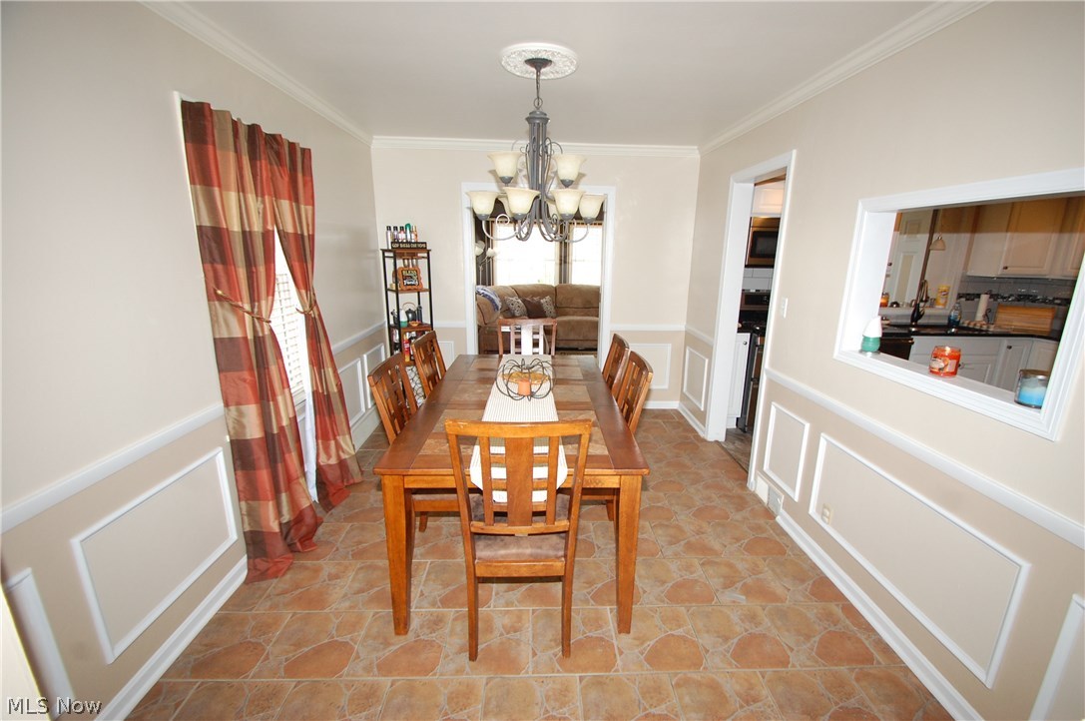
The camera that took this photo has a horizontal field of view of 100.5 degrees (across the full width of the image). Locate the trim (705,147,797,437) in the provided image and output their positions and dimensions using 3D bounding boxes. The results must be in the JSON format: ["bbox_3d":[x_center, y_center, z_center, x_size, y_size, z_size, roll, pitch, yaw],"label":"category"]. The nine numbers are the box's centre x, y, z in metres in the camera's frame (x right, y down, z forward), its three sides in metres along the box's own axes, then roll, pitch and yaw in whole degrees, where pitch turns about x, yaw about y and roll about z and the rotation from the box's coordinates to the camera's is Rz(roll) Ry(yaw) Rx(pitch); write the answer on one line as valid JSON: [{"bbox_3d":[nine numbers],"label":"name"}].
[{"bbox_3d":[1.451,-0.237,3.131,0.160,2.080,0.840,0,14,-1],"label":"trim"}]

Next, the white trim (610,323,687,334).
[{"bbox_3d":[1.010,-0.307,4.310,0.713,0.058,0.025,0,14,-1],"label":"white trim"}]

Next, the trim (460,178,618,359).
[{"bbox_3d":[-0.034,-0.546,4.306,1.360,2.090,0.150,0,14,-1],"label":"trim"}]

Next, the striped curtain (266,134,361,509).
[{"bbox_3d":[-1.325,-0.179,2.715,0.220,2.120,0.570,0,14,-1],"label":"striped curtain"}]

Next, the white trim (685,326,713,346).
[{"bbox_3d":[1.360,-0.224,3.977,0.025,0.058,0.702,0,14,-1],"label":"white trim"}]

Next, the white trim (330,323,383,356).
[{"bbox_3d":[-1.452,-0.201,3.665,0.030,0.065,1.220,0,14,-1],"label":"white trim"}]

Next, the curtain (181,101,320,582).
[{"bbox_3d":[-1.302,-0.054,2.211,0.240,2.100,0.650,0,14,-1],"label":"curtain"}]

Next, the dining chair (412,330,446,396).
[{"bbox_3d":[-0.466,0.348,2.948,0.560,1.014,0.465,1,14,3],"label":"dining chair"}]

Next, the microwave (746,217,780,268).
[{"bbox_3d":[2.116,-1.035,3.991,0.760,0.410,0.400,0,14,-1],"label":"microwave"}]

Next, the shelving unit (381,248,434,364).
[{"bbox_3d":[-1.150,-0.182,3.982,0.305,1.539,0.270,-11,18,-37],"label":"shelving unit"}]

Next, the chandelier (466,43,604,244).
[{"bbox_3d":[-0.030,-1.033,2.268,0.710,0.850,0.710,0,14,-1],"label":"chandelier"}]

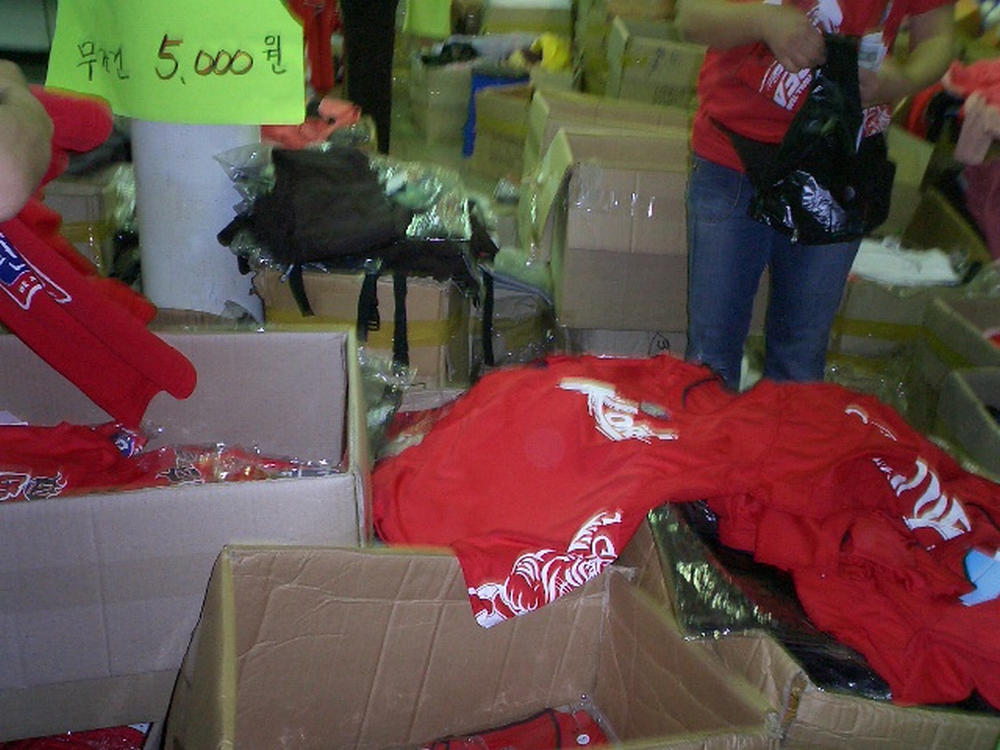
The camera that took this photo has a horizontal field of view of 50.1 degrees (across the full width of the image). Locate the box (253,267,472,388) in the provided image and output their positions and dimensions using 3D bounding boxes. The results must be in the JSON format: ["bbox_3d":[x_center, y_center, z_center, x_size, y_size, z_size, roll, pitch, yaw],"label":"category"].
[{"bbox_3d":[-0.306,-0.167,2.547,0.430,0.240,0.360,5,23,5],"label":"box"}]

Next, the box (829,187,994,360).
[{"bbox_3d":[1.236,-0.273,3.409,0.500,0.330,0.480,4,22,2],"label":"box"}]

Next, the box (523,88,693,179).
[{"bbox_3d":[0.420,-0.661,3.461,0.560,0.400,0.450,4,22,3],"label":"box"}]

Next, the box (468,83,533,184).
[{"bbox_3d":[0.187,-0.915,4.087,0.450,0.310,0.420,10,23,17],"label":"box"}]

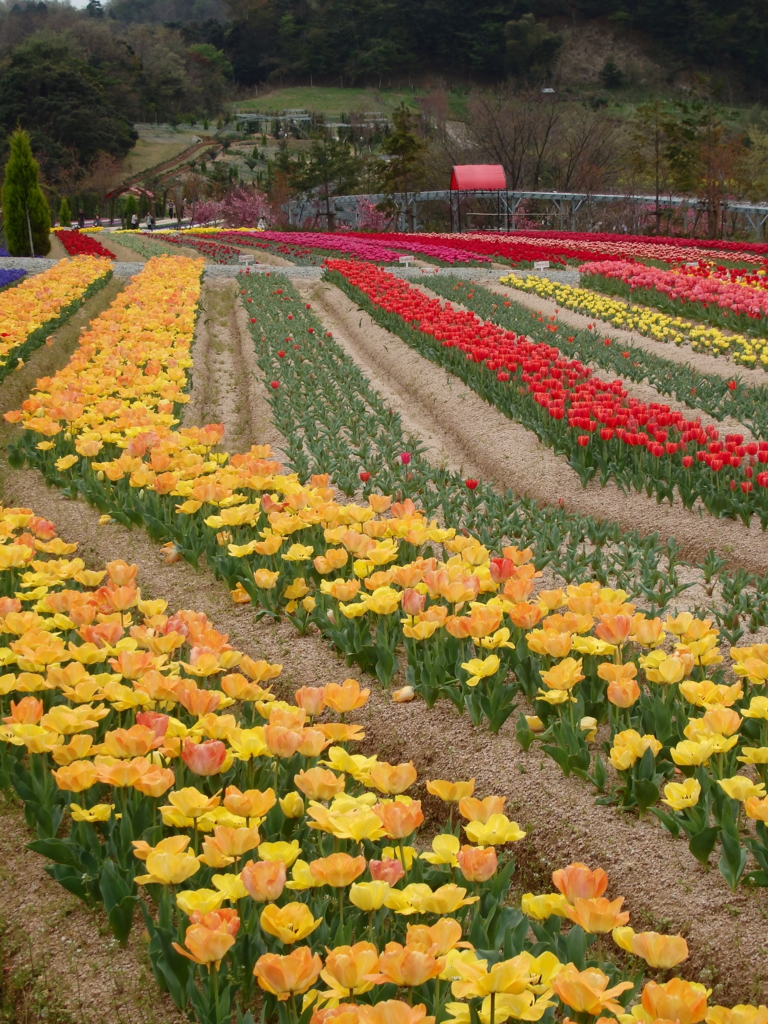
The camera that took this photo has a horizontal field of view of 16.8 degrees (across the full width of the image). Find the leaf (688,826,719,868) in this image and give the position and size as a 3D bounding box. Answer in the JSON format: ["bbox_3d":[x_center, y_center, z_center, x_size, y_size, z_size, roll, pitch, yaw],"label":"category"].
[{"bbox_3d":[0.676,0.708,5.500,0.061,0.085,0.045,0,7,7],"label":"leaf"}]

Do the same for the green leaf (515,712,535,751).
[{"bbox_3d":[0.363,0.562,6.650,0.049,0.100,0.040,-1,7,3],"label":"green leaf"}]

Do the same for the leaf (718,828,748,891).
[{"bbox_3d":[0.718,0.714,5.350,0.058,0.125,0.050,0,7,8],"label":"leaf"}]

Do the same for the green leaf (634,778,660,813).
[{"bbox_3d":[0.602,0.650,5.950,0.057,0.080,0.045,-1,7,6],"label":"green leaf"}]

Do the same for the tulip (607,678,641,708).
[{"bbox_3d":[0.581,0.438,6.300,0.077,0.068,0.075,-1,7,5],"label":"tulip"}]

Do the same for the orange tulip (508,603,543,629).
[{"bbox_3d":[0.397,0.290,7.300,0.090,0.073,0.087,-1,7,3],"label":"orange tulip"}]

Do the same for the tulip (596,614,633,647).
[{"bbox_3d":[0.617,0.319,7.000,0.094,0.078,0.091,-1,7,5],"label":"tulip"}]

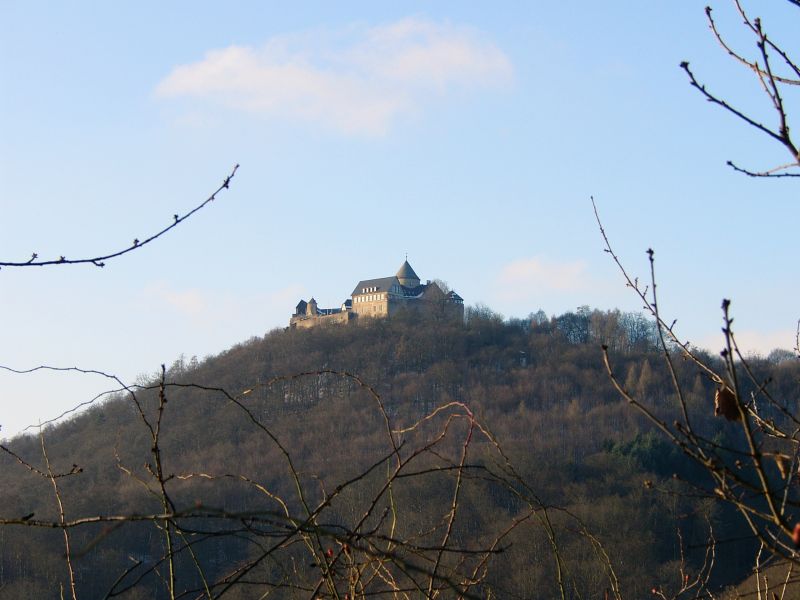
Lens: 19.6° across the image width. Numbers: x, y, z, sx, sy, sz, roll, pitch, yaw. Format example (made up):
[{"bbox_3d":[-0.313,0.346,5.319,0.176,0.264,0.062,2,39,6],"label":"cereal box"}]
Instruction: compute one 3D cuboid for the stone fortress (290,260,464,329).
[{"bbox_3d":[-10.233,-2.618,1100.000,68.000,33.000,47.000,-6,-10,35],"label":"stone fortress"}]

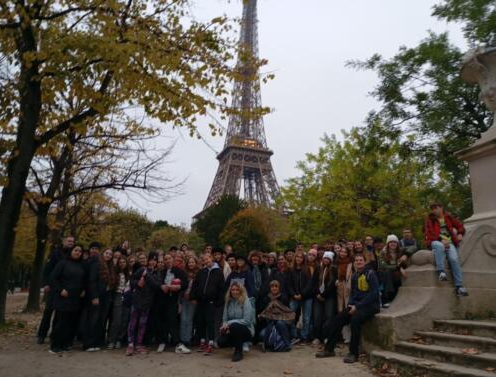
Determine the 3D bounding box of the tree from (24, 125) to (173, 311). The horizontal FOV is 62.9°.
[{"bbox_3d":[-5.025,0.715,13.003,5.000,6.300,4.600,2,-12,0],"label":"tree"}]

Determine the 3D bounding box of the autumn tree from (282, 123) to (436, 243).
[{"bbox_3d":[4.718,1.091,17.179,6.600,7.900,6.300,2,-12,0],"label":"autumn tree"}]

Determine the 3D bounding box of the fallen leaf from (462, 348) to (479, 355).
[{"bbox_3d":[3.118,2.283,5.683,0.210,0.050,0.150,2,-12,0],"label":"fallen leaf"}]

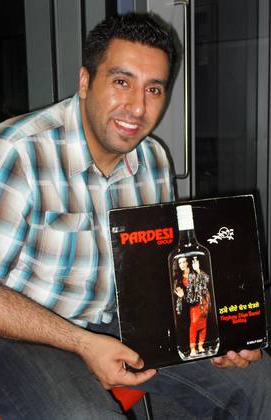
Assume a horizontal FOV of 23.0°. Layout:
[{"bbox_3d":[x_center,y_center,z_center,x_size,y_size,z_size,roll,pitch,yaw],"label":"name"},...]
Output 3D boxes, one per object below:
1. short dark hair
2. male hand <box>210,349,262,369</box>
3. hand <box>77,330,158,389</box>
[{"bbox_3d":[-0.009,-0.298,1.270,0.178,0.155,0.205,9,5,-17],"label":"short dark hair"},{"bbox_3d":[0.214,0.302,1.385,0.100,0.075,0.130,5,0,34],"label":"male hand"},{"bbox_3d":[-0.034,0.285,1.265,0.155,0.090,0.095,21,6,-6],"label":"hand"}]

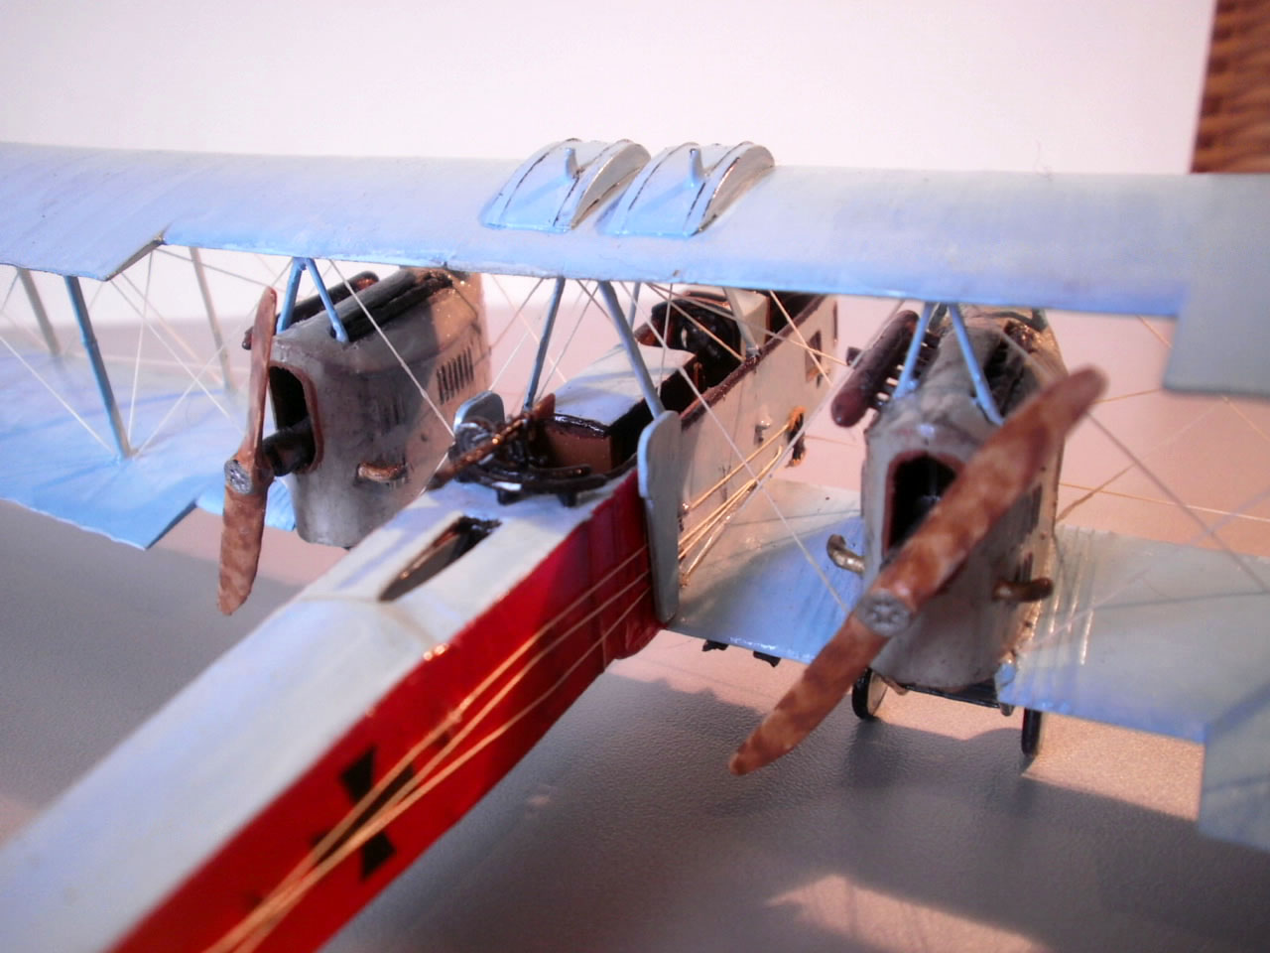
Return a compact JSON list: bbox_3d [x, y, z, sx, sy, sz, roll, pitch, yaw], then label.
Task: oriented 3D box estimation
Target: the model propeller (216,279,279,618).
[{"bbox_3d":[-0.037,-0.001,0.109,0.004,0.043,0.003,35,41,13],"label":"model propeller"}]

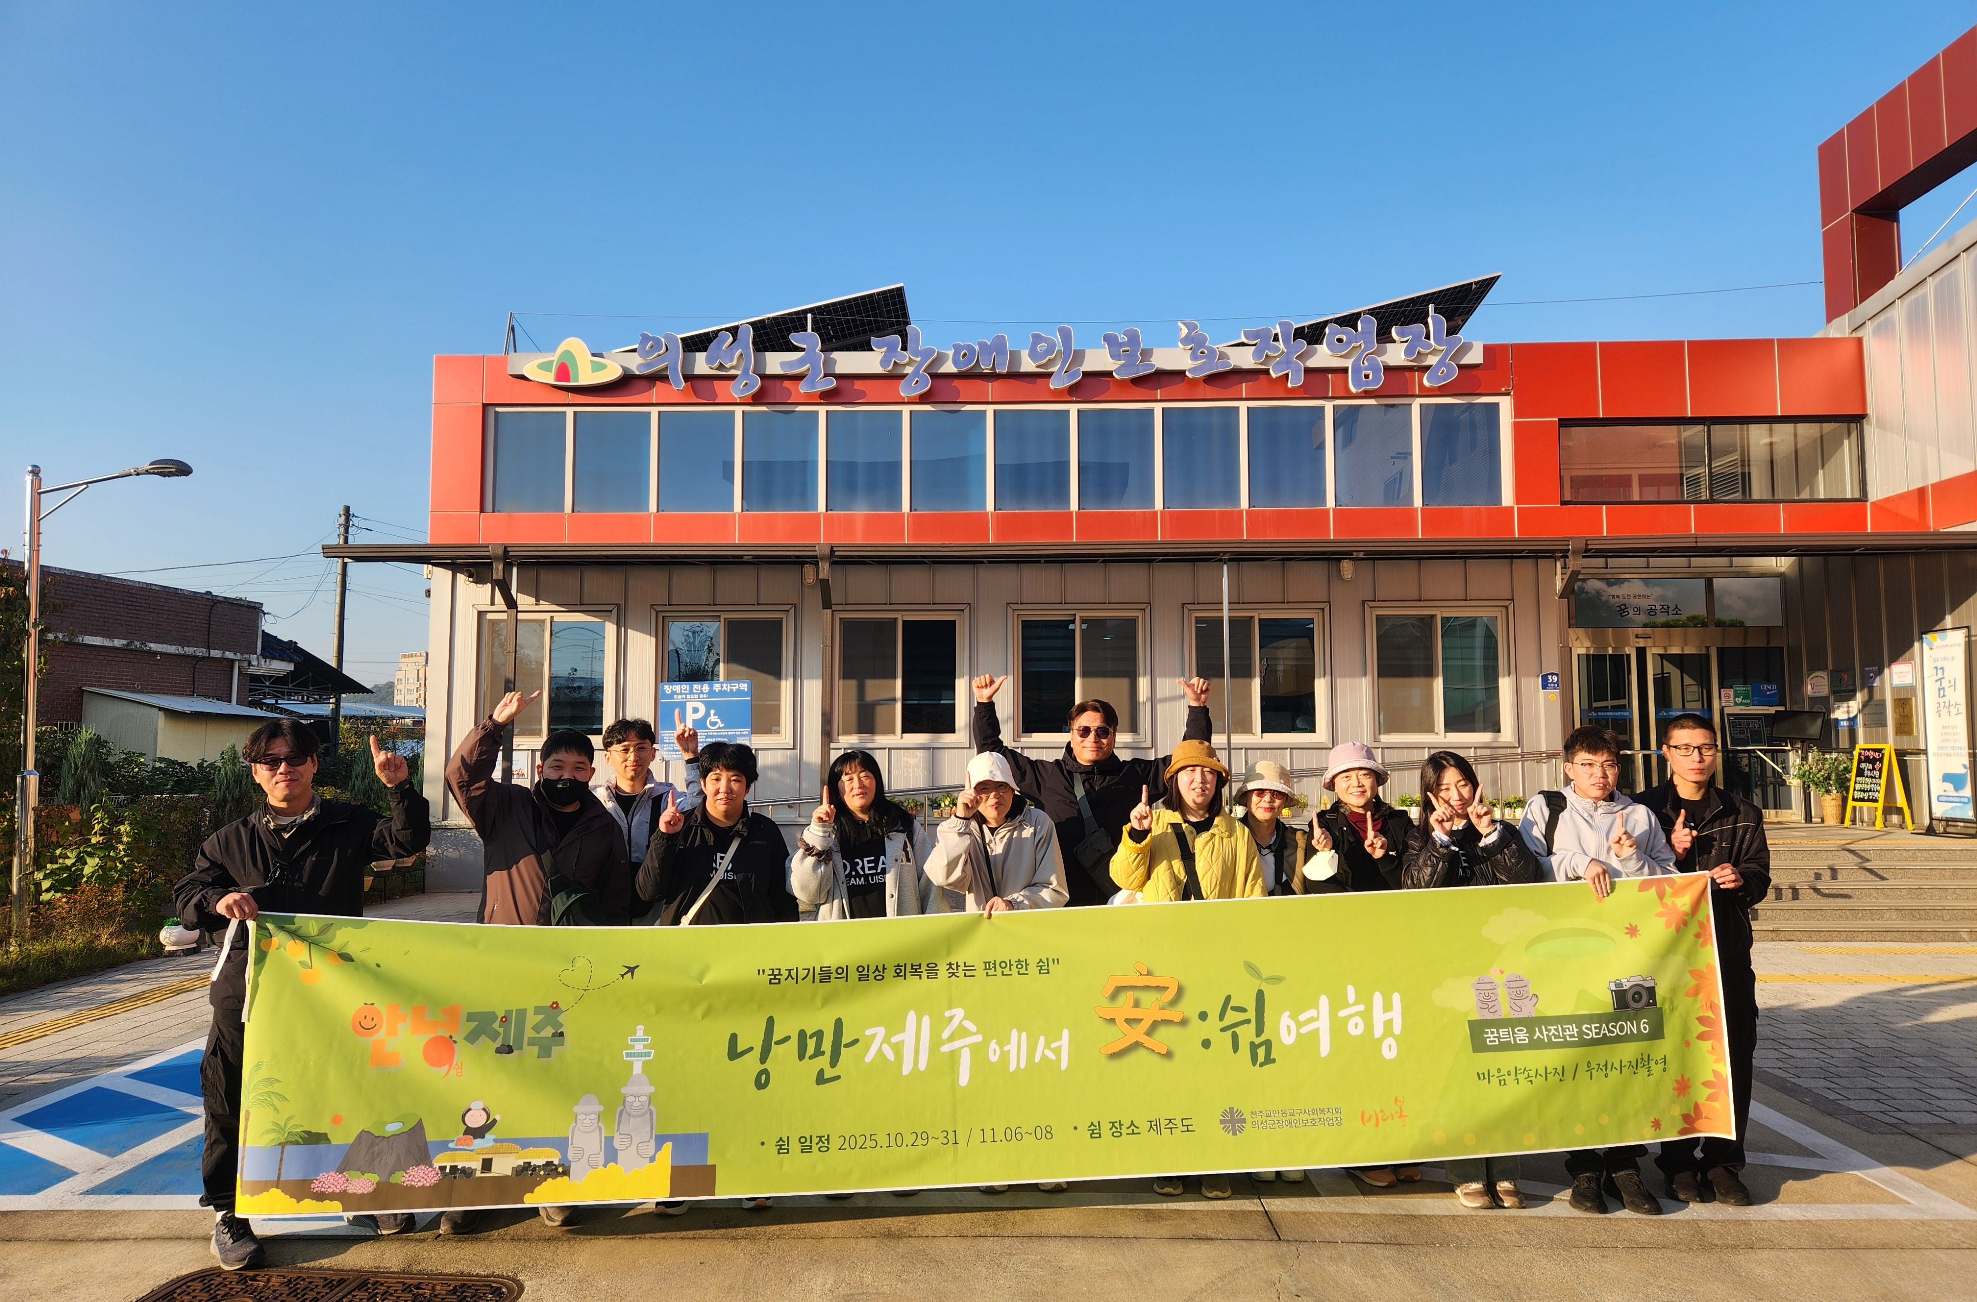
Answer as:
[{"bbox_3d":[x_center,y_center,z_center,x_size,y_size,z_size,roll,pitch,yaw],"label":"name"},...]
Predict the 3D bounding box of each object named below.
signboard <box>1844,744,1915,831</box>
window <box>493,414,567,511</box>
[{"bbox_3d":[9.761,1.498,14.400,0.450,0.940,0.500,0,-4,-3],"label":"signboard"},{"bbox_3d":[-5.224,-2.142,14.935,0.825,1.140,0.100,0,-4,2],"label":"window"}]

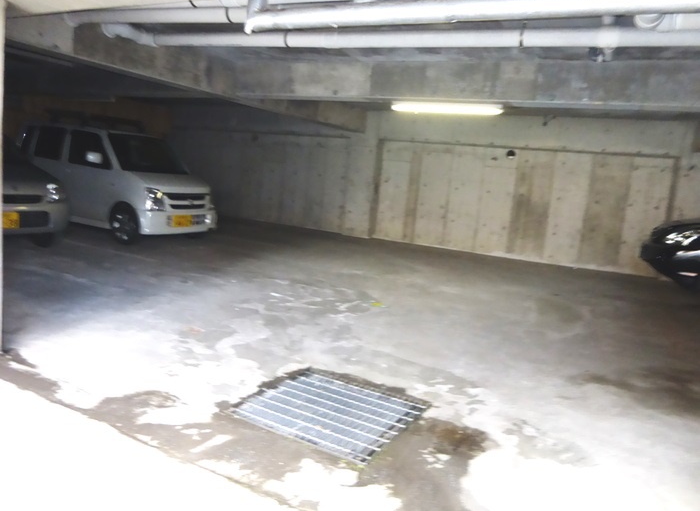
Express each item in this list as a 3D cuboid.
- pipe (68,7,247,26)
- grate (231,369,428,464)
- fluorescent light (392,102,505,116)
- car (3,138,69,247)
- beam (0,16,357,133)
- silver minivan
[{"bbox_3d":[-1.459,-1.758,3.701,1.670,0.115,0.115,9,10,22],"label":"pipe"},{"bbox_3d":[-0.090,0.865,2.803,0.800,0.050,0.735,10,11,28],"label":"grate"},{"bbox_3d":[1.026,-1.581,5.450,1.230,0.100,0.110,9,10,22],"label":"fluorescent light"},{"bbox_3d":[-4.972,-0.940,6.060,3.395,1.530,1.475,10,11,29],"label":"car"},{"bbox_3d":[-1.278,-2.213,6.709,0.320,0.400,7.000,9,10,22],"label":"beam"},{"bbox_3d":[-3.725,-1.197,8.152,3.395,1.645,1.475,10,11,28],"label":"silver minivan"}]

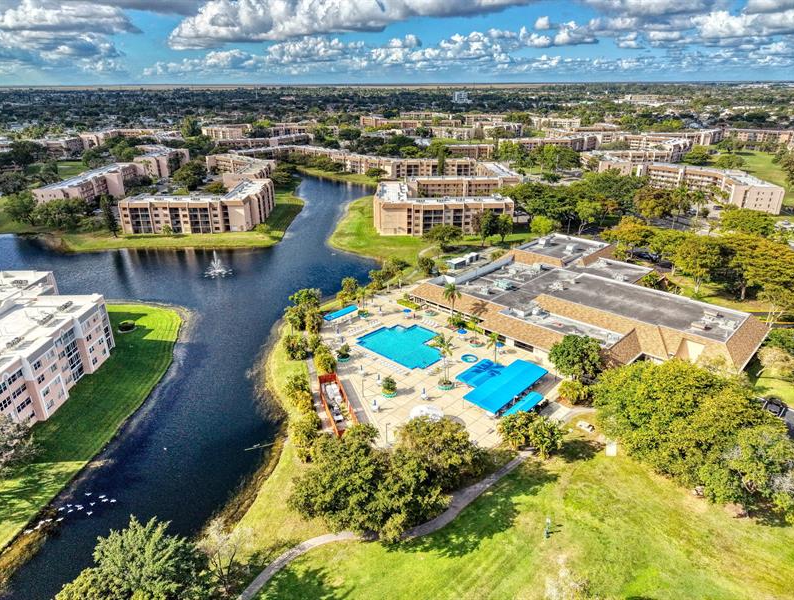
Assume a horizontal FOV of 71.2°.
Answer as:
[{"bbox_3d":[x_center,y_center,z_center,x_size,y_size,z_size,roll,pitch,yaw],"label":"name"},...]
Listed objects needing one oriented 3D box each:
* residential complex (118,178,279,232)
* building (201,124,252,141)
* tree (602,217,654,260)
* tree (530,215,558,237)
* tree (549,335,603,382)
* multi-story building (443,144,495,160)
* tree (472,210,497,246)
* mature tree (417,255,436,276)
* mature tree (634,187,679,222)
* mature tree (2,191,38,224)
[{"bbox_3d":[-79.552,-40.111,231.742,48.500,11.700,52.500,0,21,0],"label":"residential complex"},{"bbox_3d":[-180.886,-176.780,587.753,46.000,12.400,55.000,1,22,4],"label":"building"},{"bbox_3d":[72.906,-19.238,174.690,15.746,12.906,15.274,9,23,22],"label":"tree"},{"bbox_3d":[55.459,-28.234,211.745,9.610,8.620,9.330,0,22,0],"label":"tree"},{"bbox_3d":[34.859,11.779,108.936,9.800,10.000,9.800,0,21,0],"label":"tree"},{"bbox_3d":[52.316,-106.603,405.633,35.850,12.200,12.090,1,22,2],"label":"multi-story building"},{"bbox_3d":[31.400,-25.710,199.735,9.230,12.970,8.950,0,22,0],"label":"tree"},{"bbox_3d":[8.594,-10.049,161.589,5.244,6.156,5.086,1,22,3],"label":"mature tree"},{"bbox_3d":[109.519,-40.471,234.900,17.730,13.850,17.200,0,22,0],"label":"mature tree"},{"bbox_3d":[-151.442,-36.825,223.120,13.676,12.742,13.266,-14,26,-32],"label":"mature tree"}]

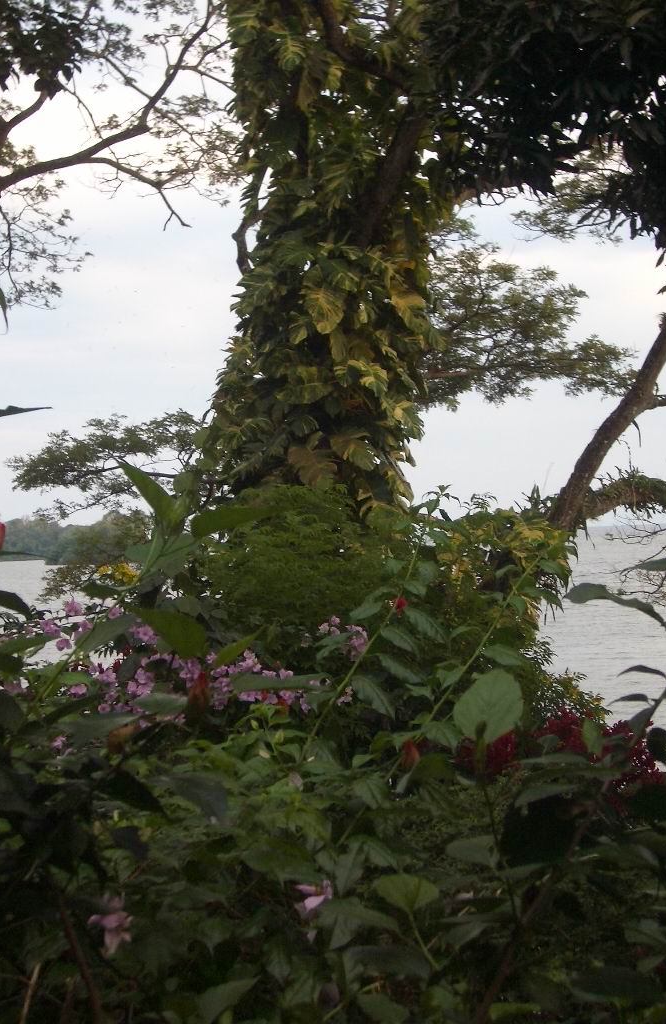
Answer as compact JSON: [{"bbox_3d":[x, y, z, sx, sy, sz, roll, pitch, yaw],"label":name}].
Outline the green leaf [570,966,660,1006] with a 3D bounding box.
[{"bbox_3d":[0.301,0.503,1.950,0.096,0.039,0.060,-2,-1,0],"label":"green leaf"}]

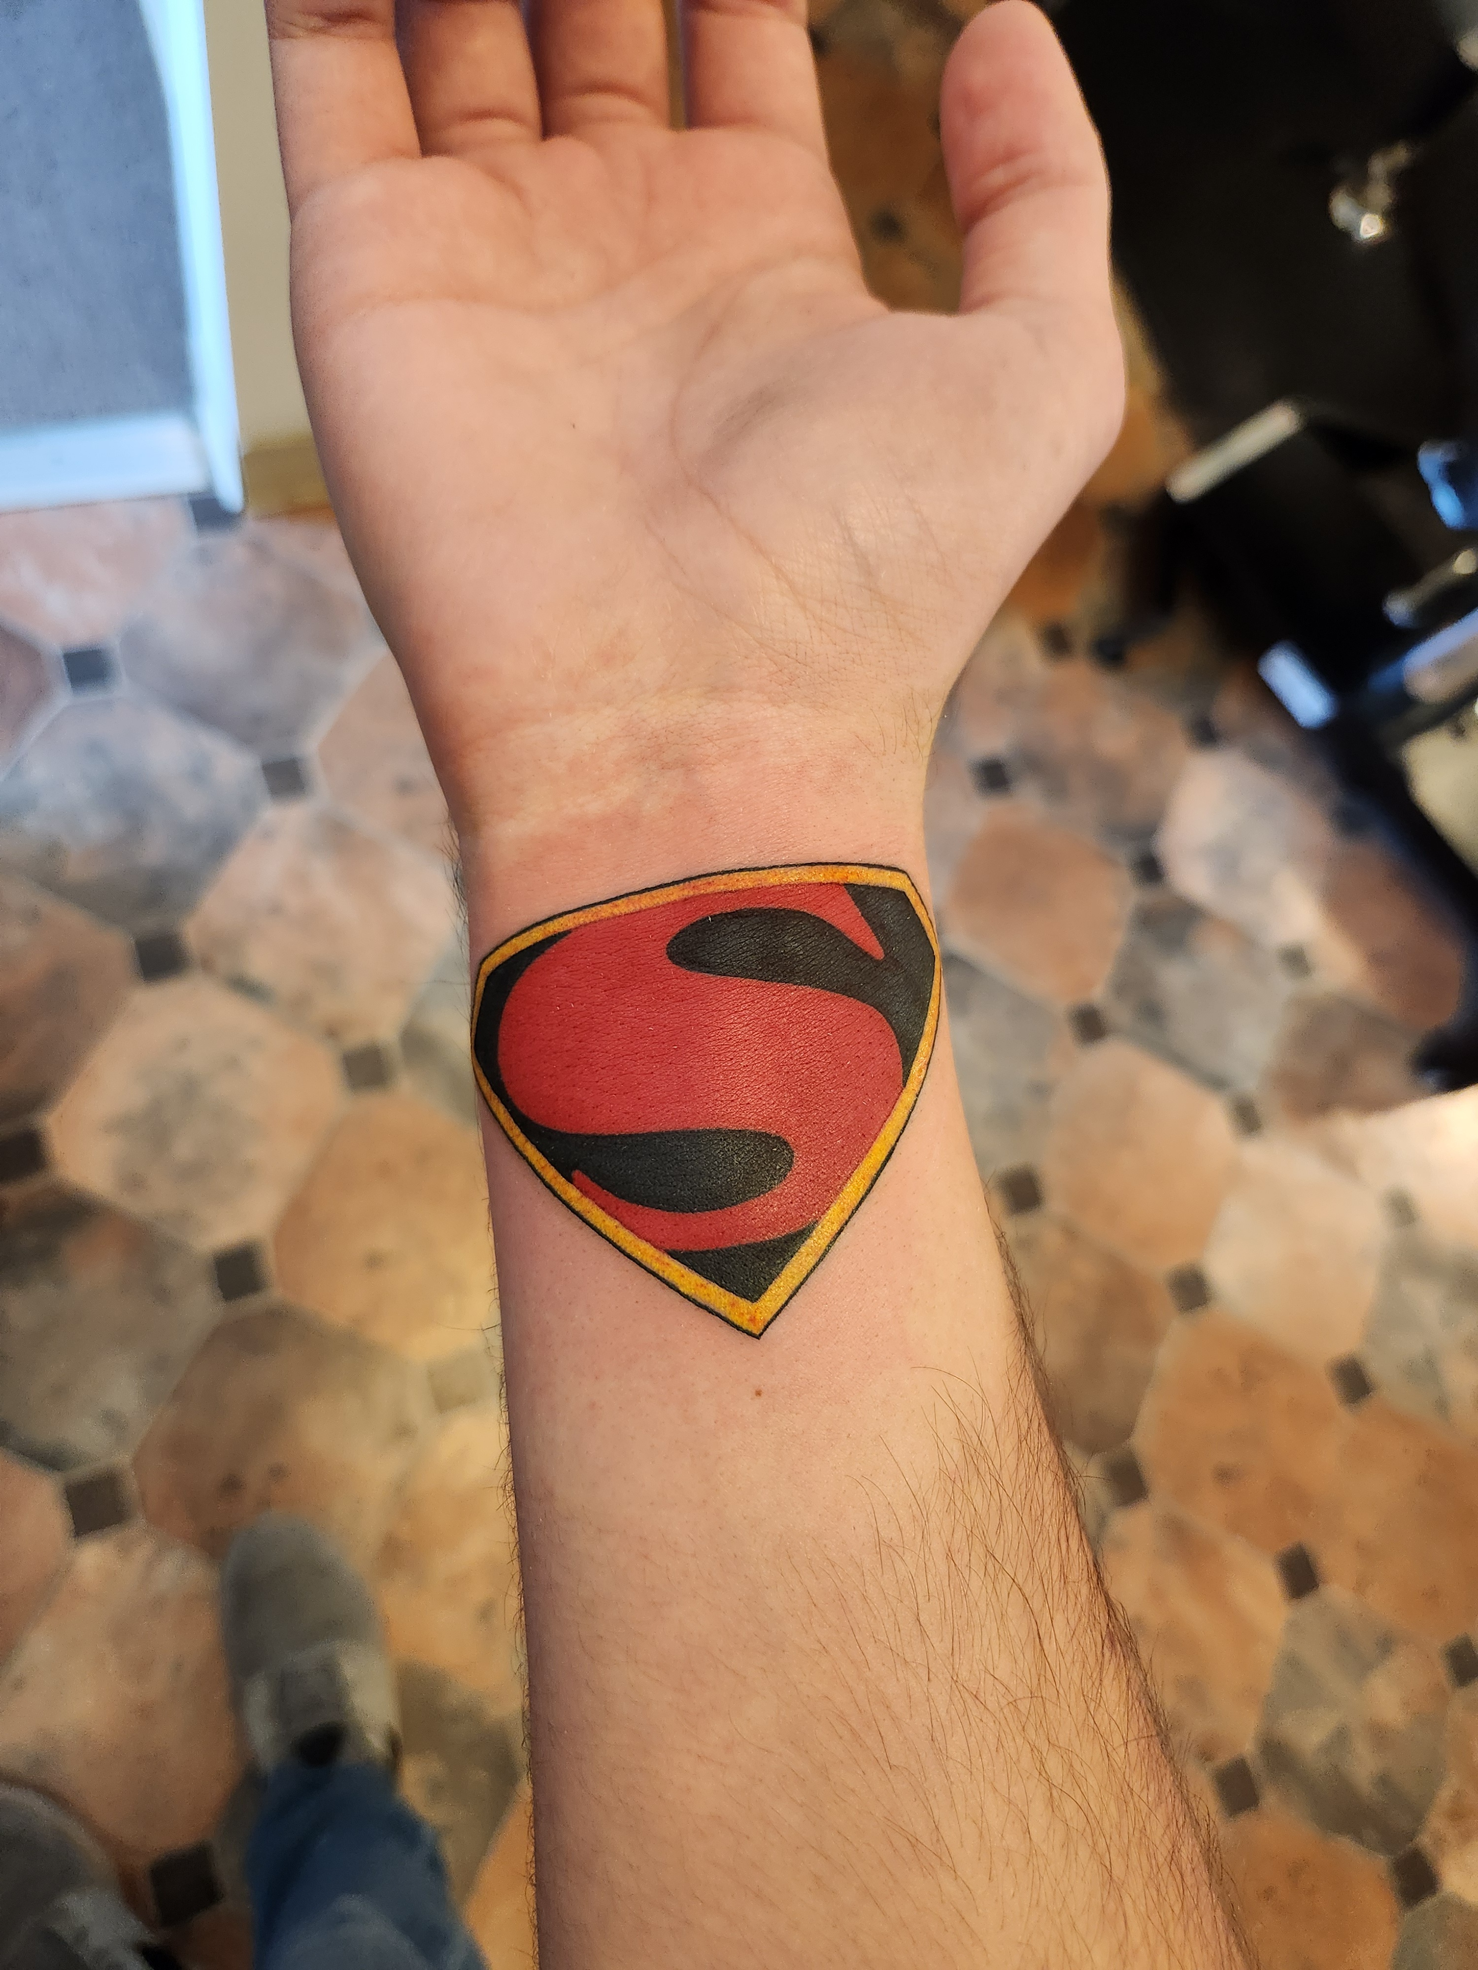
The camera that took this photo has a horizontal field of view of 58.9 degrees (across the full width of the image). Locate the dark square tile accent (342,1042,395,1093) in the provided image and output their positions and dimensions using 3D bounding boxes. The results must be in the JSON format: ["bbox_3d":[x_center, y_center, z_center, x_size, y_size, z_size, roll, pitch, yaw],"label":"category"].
[{"bbox_3d":[-0.338,0.075,1.194,0.037,0.010,0.037,-15,79,-19],"label":"dark square tile accent"}]

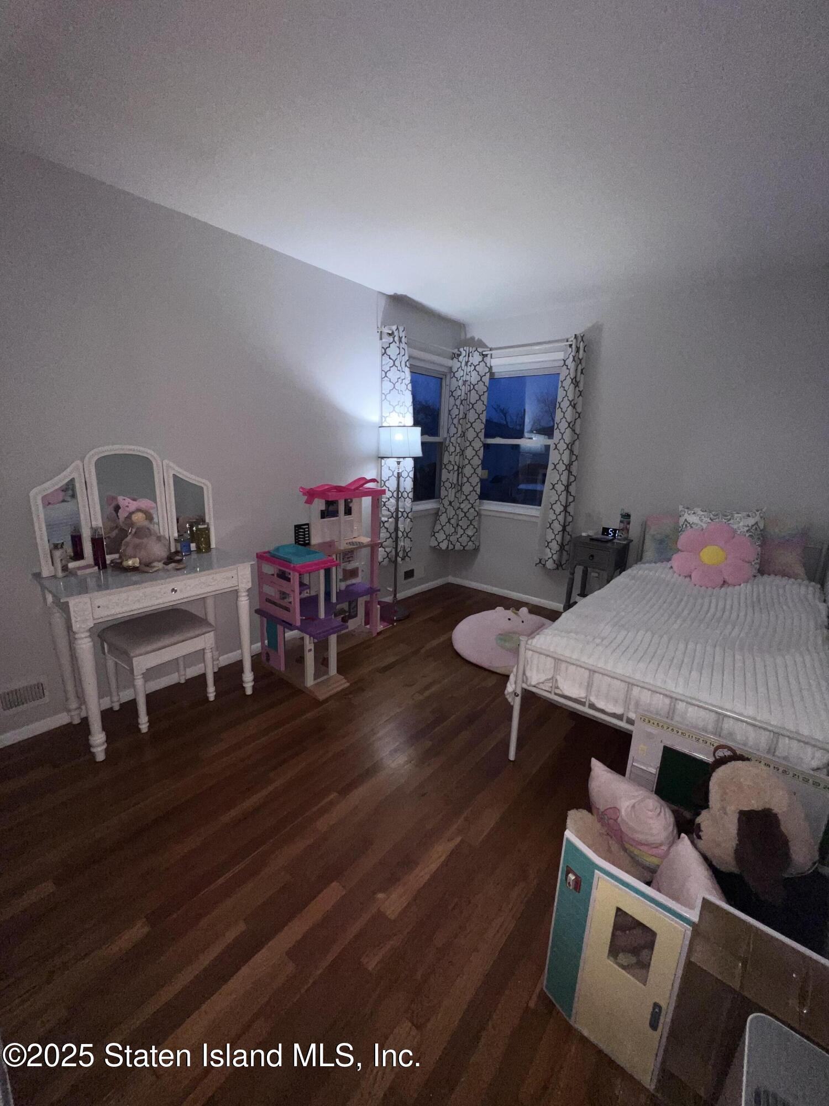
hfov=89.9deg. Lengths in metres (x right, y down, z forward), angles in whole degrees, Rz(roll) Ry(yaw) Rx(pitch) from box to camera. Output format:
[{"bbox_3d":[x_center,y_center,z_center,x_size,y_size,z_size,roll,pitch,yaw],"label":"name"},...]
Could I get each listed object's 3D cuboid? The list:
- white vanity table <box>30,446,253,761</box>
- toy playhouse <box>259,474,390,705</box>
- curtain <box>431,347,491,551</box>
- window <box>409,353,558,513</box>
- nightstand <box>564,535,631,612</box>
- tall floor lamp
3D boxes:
[{"bbox_3d":[-1.241,0.169,2.006,0.447,1.322,0.788,13,18,39],"label":"white vanity table"},{"bbox_3d":[-0.427,0.115,2.671,0.627,1.161,0.981,13,18,39],"label":"toy playhouse"},{"bbox_3d":[0.431,-0.914,3.875,0.480,1.802,0.180,1,14,-5],"label":"curtain"},{"bbox_3d":[0.498,-0.958,3.387,1.095,1.335,1.015,13,18,39],"label":"window"},{"bbox_3d":[1.384,0.267,3.207,0.360,0.721,0.374,13,18,39],"label":"nightstand"},{"bbox_3d":[-0.120,-0.223,3.339,0.335,1.522,0.335,2,14,0],"label":"tall floor lamp"}]

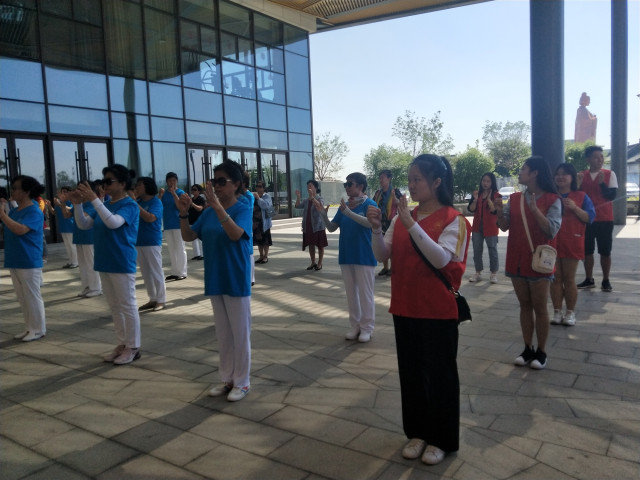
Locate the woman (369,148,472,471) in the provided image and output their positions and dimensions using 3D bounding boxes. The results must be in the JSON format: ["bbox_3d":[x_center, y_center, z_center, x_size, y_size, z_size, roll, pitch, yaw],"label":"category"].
[{"bbox_3d":[0.525,0.370,2.390,0.440,1.610,0.500,-7,8,-42],"label":"woman"}]

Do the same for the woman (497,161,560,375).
[{"bbox_3d":[1.610,0.180,3.500,0.440,1.610,0.500,-7,8,-39],"label":"woman"}]

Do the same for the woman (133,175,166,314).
[{"bbox_3d":[-2.071,0.049,5.650,0.500,1.590,0.460,-5,7,-30],"label":"woman"}]

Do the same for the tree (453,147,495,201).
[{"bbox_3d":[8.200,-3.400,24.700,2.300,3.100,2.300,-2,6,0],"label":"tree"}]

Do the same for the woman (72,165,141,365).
[{"bbox_3d":[-1.823,0.215,3.960,0.560,1.620,0.500,-6,8,-37],"label":"woman"}]

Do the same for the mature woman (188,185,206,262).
[{"bbox_3d":[-2.540,-0.388,9.600,0.480,1.570,0.450,4,8,40],"label":"mature woman"}]

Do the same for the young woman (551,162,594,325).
[{"bbox_3d":[2.531,0.044,4.650,0.420,1.580,0.500,-8,9,-44],"label":"young woman"}]

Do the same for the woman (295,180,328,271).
[{"bbox_3d":[-0.147,-0.276,8.200,0.520,1.570,0.450,4,8,42],"label":"woman"}]

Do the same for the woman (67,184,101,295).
[{"bbox_3d":[-3.220,-0.010,6.400,0.480,1.570,0.450,3,8,40],"label":"woman"}]

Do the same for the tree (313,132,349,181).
[{"bbox_3d":[0.530,-5.800,37.000,3.500,5.600,3.500,-2,6,0],"label":"tree"}]

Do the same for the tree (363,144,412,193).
[{"bbox_3d":[3.600,-3.500,25.000,2.700,3.200,2.700,-2,6,0],"label":"tree"}]

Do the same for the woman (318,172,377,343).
[{"bbox_3d":[0.265,0.166,4.360,0.520,1.560,0.500,-7,8,-41],"label":"woman"}]

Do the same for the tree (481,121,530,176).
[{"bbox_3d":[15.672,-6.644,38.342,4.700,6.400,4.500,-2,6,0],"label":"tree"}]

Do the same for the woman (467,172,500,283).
[{"bbox_3d":[2.420,-0.180,6.830,0.500,1.600,0.420,1,7,20],"label":"woman"}]

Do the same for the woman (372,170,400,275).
[{"bbox_3d":[1.070,-0.295,7.400,0.520,1.640,0.420,2,7,32],"label":"woman"}]

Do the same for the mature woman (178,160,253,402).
[{"bbox_3d":[-0.680,0.280,3.060,0.500,1.600,0.450,4,8,42],"label":"mature woman"}]

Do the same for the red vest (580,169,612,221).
[{"bbox_3d":[3.483,-0.559,5.830,0.460,0.700,0.280,4,8,42],"label":"red vest"}]

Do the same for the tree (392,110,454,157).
[{"bbox_3d":[6.500,-5.000,29.000,3.900,5.800,3.900,-2,6,0],"label":"tree"}]

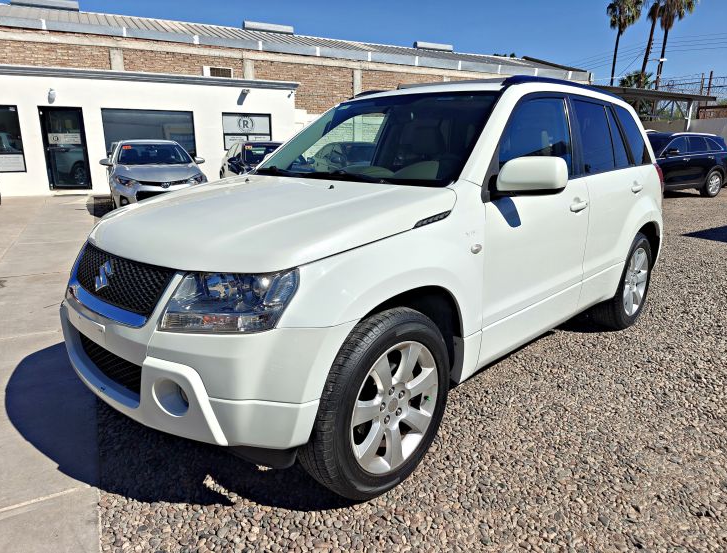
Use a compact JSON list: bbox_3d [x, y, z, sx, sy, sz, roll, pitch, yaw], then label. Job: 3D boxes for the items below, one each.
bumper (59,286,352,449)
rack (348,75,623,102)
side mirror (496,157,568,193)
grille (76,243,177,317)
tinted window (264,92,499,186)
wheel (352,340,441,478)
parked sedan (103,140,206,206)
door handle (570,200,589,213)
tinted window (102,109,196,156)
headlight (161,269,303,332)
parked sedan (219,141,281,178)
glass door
[{"bbox_3d":[-0.851,0.246,2.031,0.586,0.465,1.798,-13,19,-43],"label":"bumper"},{"bbox_3d":[0.937,-1.241,3.494,1.788,0.096,1.232,-13,19,-43],"label":"rack"},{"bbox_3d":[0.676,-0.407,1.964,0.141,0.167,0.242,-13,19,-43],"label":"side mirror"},{"bbox_3d":[-0.966,0.023,1.854,0.192,0.232,0.869,-13,19,-43],"label":"grille"},{"bbox_3d":[0.024,-0.766,2.673,1.475,0.131,0.727,14,58,43],"label":"tinted window"},{"bbox_3d":[0.070,0.467,1.858,0.500,0.500,0.192,-13,19,-43],"label":"wheel"},{"bbox_3d":[-4.590,-2.255,10.733,1.800,1.455,4.630,-7,16,-26],"label":"parked sedan"},{"bbox_3d":[1.196,-0.383,2.677,0.212,0.056,0.051,-13,19,-43],"label":"door handle"},{"bbox_3d":[-6.113,-4.109,14.104,2.410,1.290,0.080,-5,15,-22],"label":"tinted window"},{"bbox_3d":[-0.441,0.067,1.486,0.333,0.192,0.374,-13,19,-43],"label":"headlight"},{"bbox_3d":[-2.329,-2.499,11.775,1.780,1.460,4.550,-6,15,-25],"label":"parked sedan"},{"bbox_3d":[-8.137,-3.481,13.412,1.040,2.200,0.080,-5,15,-22],"label":"glass door"}]

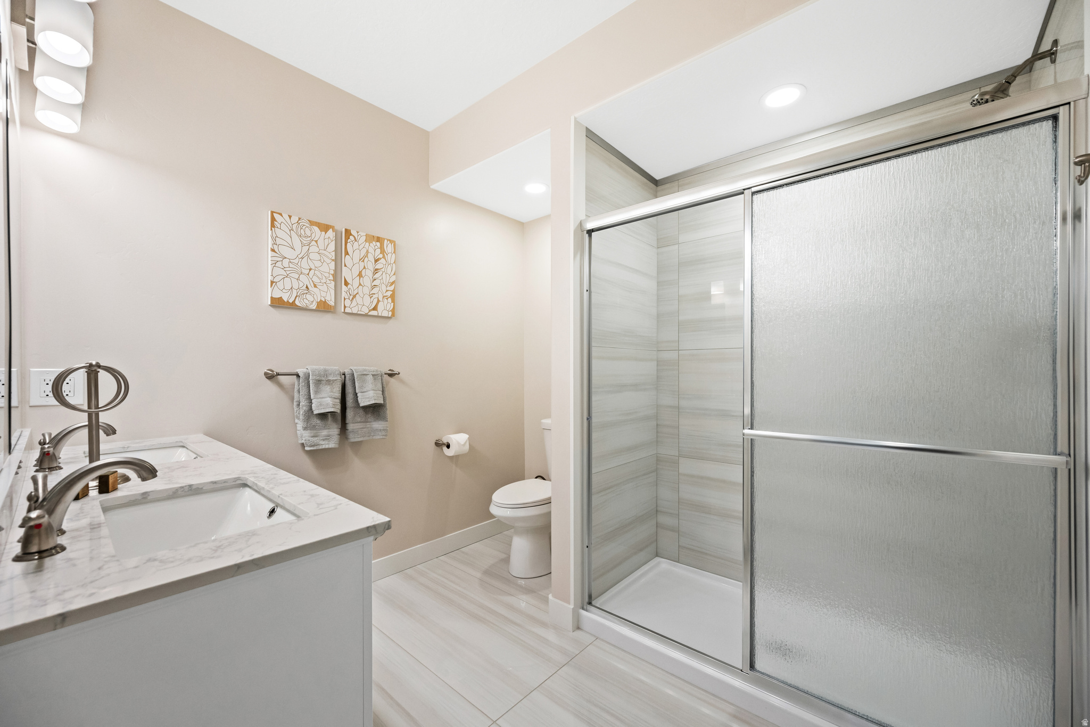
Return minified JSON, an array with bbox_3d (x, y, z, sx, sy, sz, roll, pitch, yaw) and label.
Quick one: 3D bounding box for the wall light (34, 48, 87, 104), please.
[{"bbox_3d":[-1.433,-0.858,1.254,0.098,0.127,0.098,-1,-1,41],"label":"wall light"}]

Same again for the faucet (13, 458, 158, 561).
[{"bbox_3d":[-0.801,0.231,0.750,0.305,0.118,0.173,-1,-1,41],"label":"faucet"}]

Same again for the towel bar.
[{"bbox_3d":[-1.072,0.054,2.215,0.084,0.051,0.665,-1,-1,41],"label":"towel bar"}]

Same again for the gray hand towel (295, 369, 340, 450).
[{"bbox_3d":[-1.123,0.224,2.102,0.075,0.400,0.200,-1,-1,41],"label":"gray hand towel"}]

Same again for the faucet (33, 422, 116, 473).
[{"bbox_3d":[-1.396,0.236,1.267,0.270,0.120,0.165,-1,-1,41],"label":"faucet"}]

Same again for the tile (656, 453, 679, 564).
[{"bbox_3d":[0.725,0.845,2.493,0.135,0.610,0.011,-1,-1,41],"label":"tile"}]

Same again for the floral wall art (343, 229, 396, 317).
[{"bbox_3d":[-0.975,-0.488,2.365,0.028,0.445,0.295,-1,-1,41],"label":"floral wall art"}]

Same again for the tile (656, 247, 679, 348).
[{"bbox_3d":[0.708,-0.376,2.452,0.132,0.602,0.012,-1,-1,41],"label":"tile"}]

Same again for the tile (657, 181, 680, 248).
[{"bbox_3d":[0.729,-0.881,2.514,0.135,0.370,0.011,-1,-1,41],"label":"tile"}]

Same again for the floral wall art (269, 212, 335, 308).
[{"bbox_3d":[-1.201,-0.490,2.104,0.028,0.445,0.295,-1,-1,41],"label":"floral wall art"}]

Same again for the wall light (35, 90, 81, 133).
[{"bbox_3d":[-1.641,-0.861,1.430,0.101,0.116,0.101,-1,-1,41],"label":"wall light"}]

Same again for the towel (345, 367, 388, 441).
[{"bbox_3d":[-0.959,0.215,2.296,0.079,0.392,0.236,-1,-1,41],"label":"towel"}]

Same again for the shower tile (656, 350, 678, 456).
[{"bbox_3d":[0.707,0.228,2.442,0.132,0.602,0.012,-1,-1,41],"label":"shower tile"}]

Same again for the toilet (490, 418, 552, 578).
[{"bbox_3d":[-0.020,0.827,2.649,0.433,0.818,0.763,-1,-1,41],"label":"toilet"}]

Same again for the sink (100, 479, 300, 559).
[{"bbox_3d":[-0.706,0.381,0.853,0.440,0.160,0.270,-1,-1,41],"label":"sink"}]

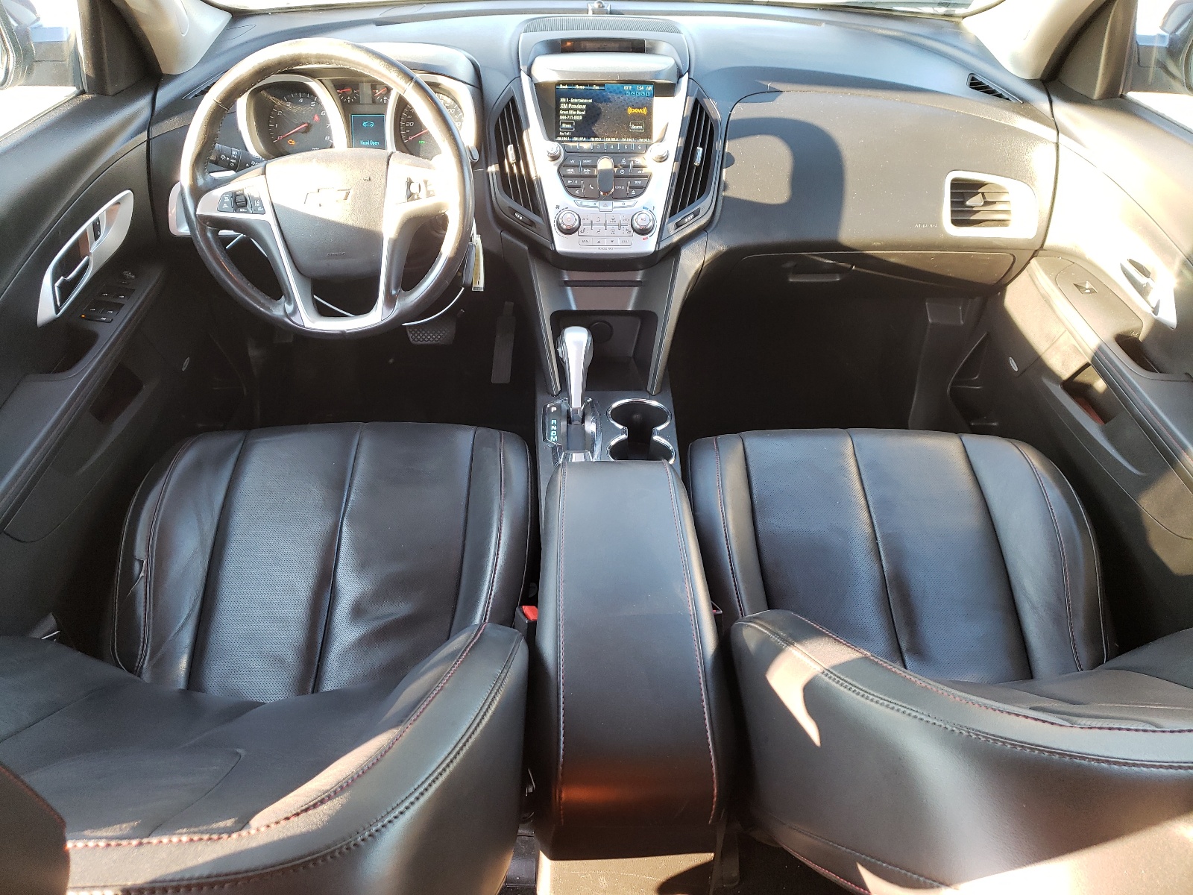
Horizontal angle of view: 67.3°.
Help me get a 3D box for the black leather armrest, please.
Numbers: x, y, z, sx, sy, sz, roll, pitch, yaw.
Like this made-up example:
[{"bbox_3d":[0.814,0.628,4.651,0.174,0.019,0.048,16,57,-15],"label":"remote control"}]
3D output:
[{"bbox_3d":[0.027,0.184,0.915,0.172,0.100,0.459,-1,35,-1],"label":"black leather armrest"}]

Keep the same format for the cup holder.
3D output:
[{"bbox_3d":[0.060,0.009,1.241,0.093,0.070,0.186,0,35,-1],"label":"cup holder"}]

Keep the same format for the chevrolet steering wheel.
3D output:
[{"bbox_3d":[-0.347,-0.337,1.184,0.385,0.385,0.100,0,6,0],"label":"chevrolet steering wheel"}]

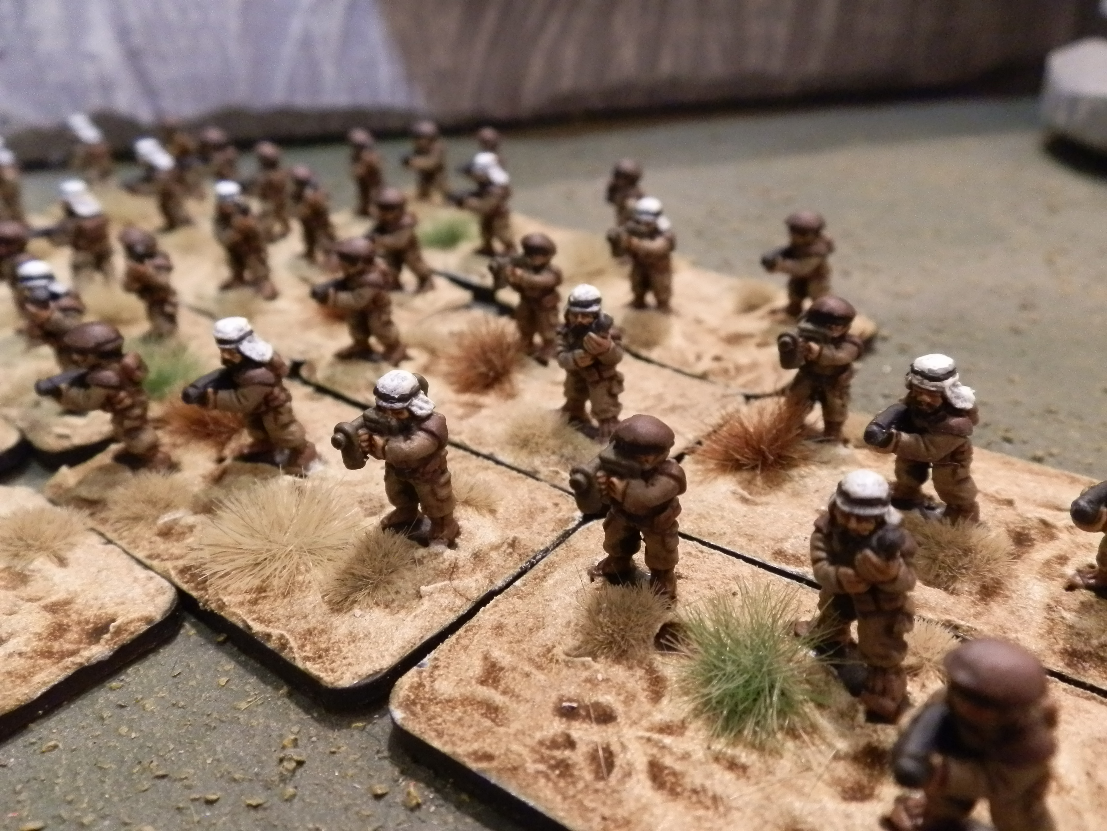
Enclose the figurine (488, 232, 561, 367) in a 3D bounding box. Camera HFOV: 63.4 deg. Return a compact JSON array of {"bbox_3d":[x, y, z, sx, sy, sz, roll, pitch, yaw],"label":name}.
[{"bbox_3d":[-0.004,-0.016,0.119,0.009,0.016,0.009,-24,35,-36],"label":"figurine"}]

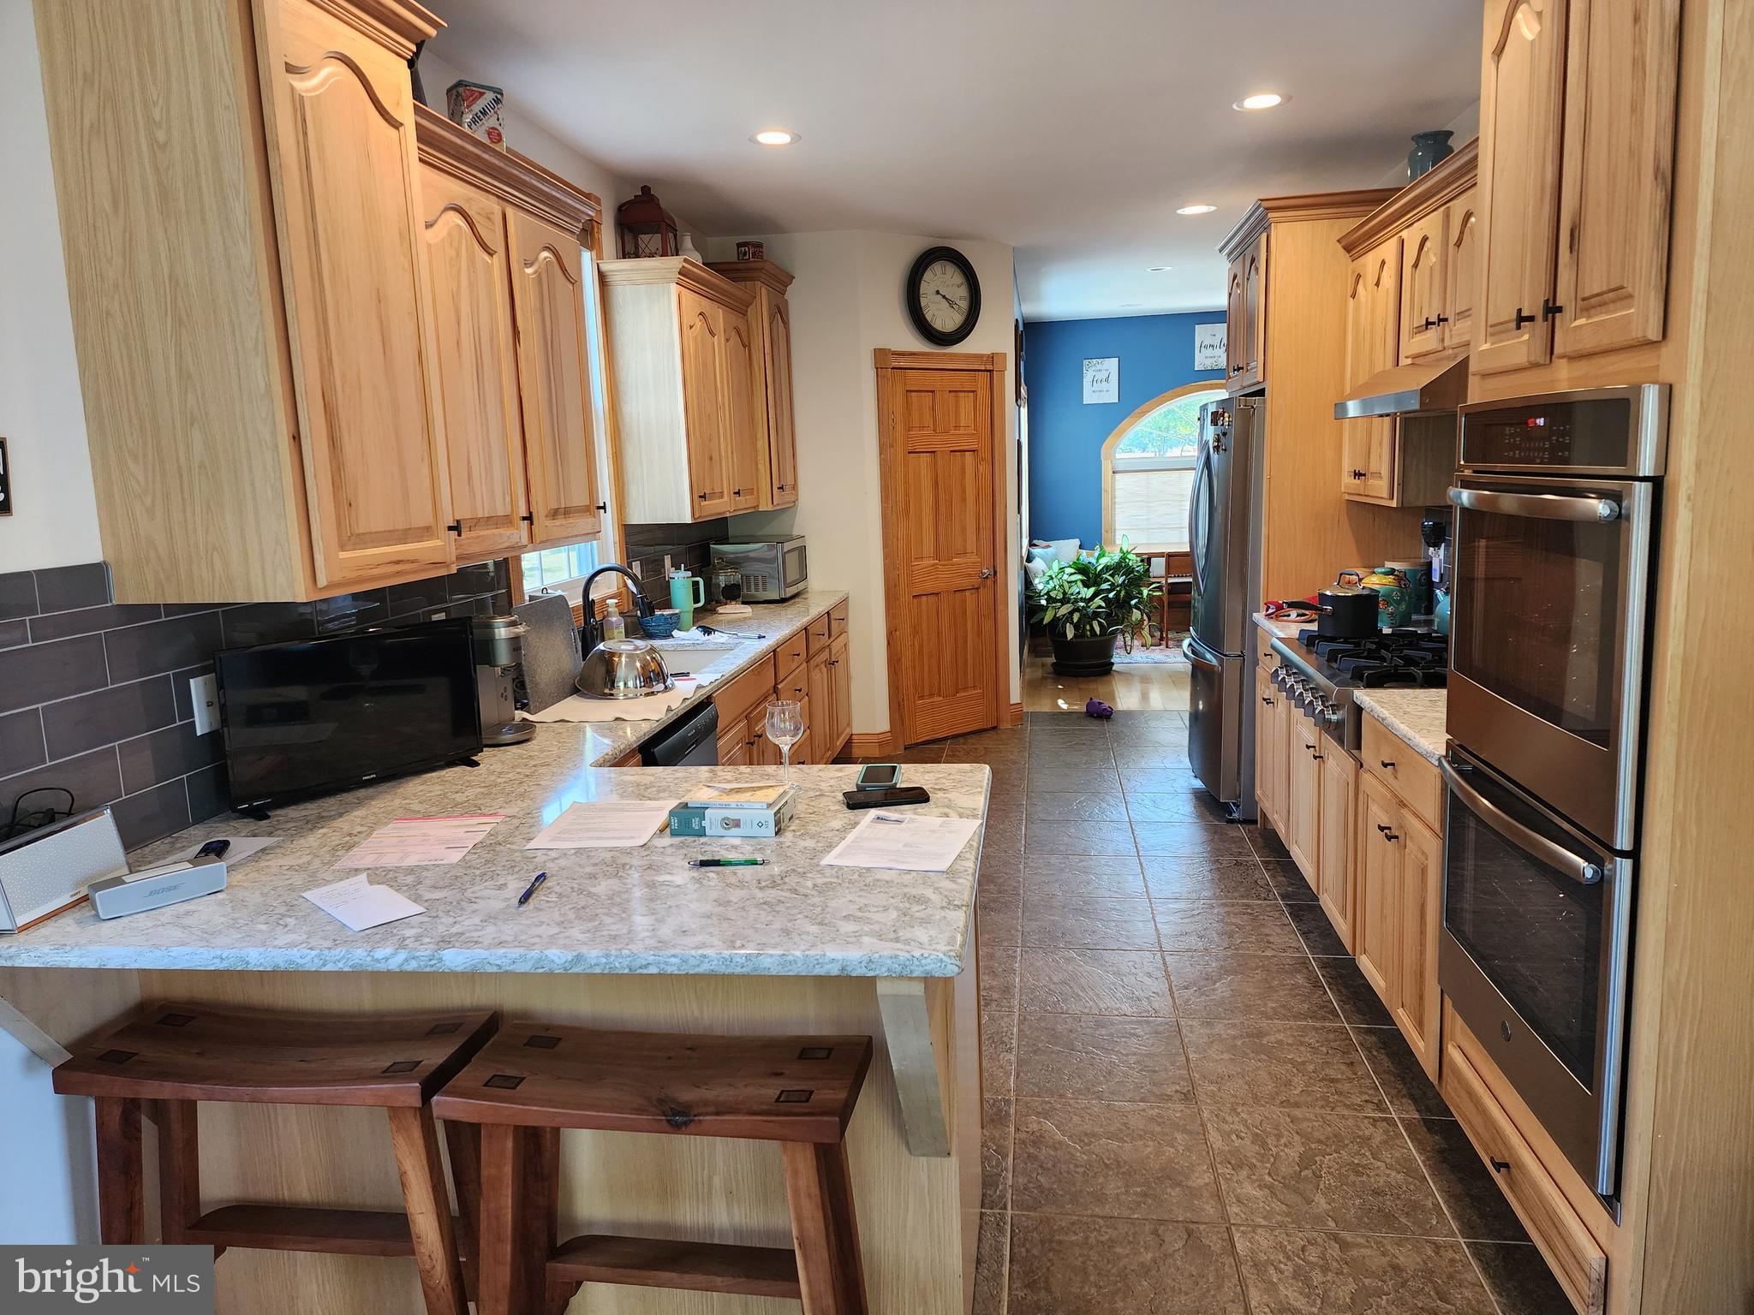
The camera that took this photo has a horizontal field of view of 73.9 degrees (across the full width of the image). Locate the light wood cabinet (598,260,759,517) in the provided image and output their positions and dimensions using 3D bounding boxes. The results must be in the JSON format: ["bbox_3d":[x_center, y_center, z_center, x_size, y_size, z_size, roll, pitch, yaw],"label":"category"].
[{"bbox_3d":[-0.801,-1.097,4.996,0.370,0.995,1.100,-1,9,8],"label":"light wood cabinet"}]

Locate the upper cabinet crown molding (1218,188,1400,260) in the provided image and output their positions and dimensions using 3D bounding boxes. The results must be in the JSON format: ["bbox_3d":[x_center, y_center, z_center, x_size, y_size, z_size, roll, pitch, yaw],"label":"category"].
[{"bbox_3d":[1.851,-1.797,4.921,0.638,0.098,1.050,-1,9,8],"label":"upper cabinet crown molding"}]

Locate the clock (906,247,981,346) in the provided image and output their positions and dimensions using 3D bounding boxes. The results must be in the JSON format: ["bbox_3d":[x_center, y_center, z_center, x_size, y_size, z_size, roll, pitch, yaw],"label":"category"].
[{"bbox_3d":[0.378,-1.960,6.306,0.510,0.510,0.055,-9,11,-34],"label":"clock"}]

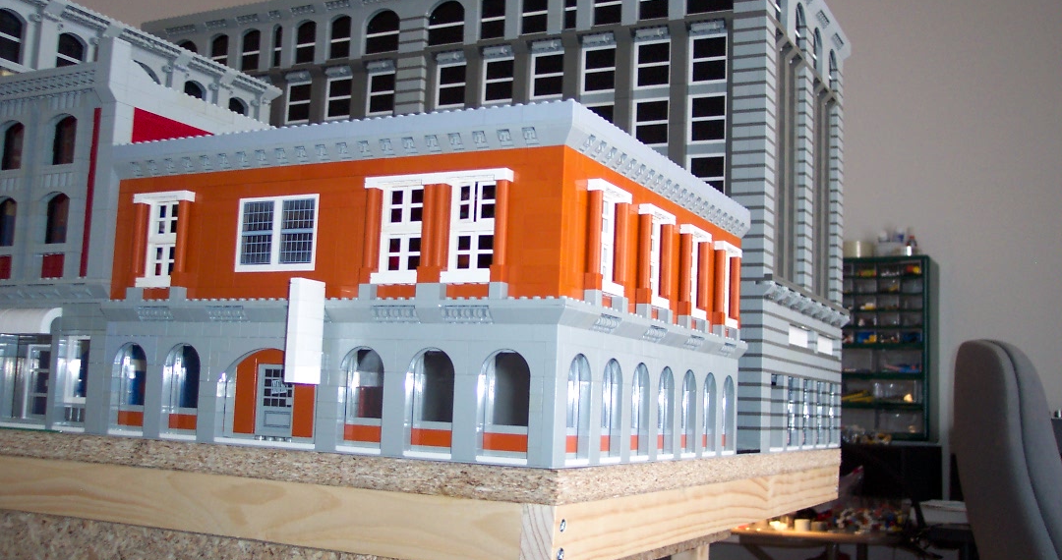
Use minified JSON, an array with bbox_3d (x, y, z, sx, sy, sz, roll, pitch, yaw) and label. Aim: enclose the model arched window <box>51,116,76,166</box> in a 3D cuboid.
[{"bbox_3d":[-0.340,-0.102,0.818,0.031,0.038,0.008,-1,-7,27],"label":"model arched window"}]

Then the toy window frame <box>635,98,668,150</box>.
[{"bbox_3d":[0.118,-0.152,1.085,0.040,0.045,0.008,-1,-7,26],"label":"toy window frame"}]

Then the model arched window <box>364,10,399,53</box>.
[{"bbox_3d":[-0.158,-0.268,1.210,0.048,0.051,0.009,-1,-7,27],"label":"model arched window"}]

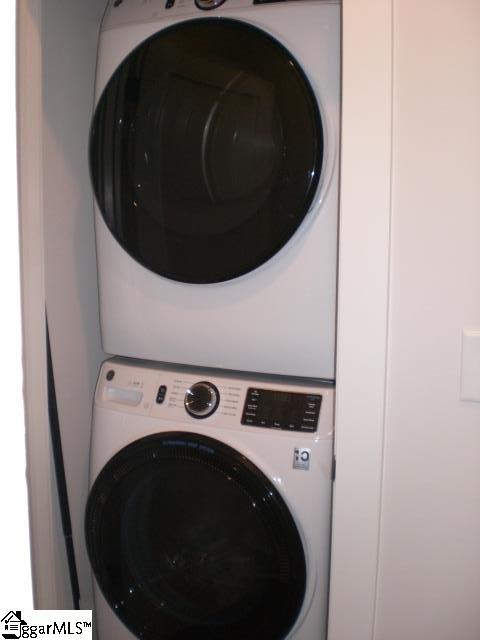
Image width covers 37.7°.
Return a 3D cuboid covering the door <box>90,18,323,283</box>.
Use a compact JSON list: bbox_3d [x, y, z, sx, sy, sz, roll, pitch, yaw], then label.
[{"bbox_3d":[-0.096,-0.411,1.750,0.635,0.635,0.085,3,8,24],"label":"door"}]

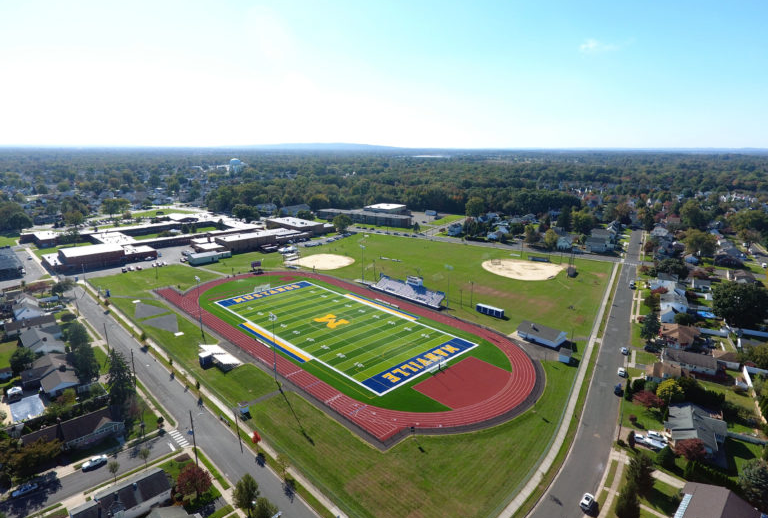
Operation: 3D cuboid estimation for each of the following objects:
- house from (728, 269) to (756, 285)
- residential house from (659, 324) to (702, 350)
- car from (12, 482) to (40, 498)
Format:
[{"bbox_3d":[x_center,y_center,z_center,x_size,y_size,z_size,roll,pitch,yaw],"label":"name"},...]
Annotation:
[{"bbox_3d":[198.300,10.100,245.180,11.000,5.000,12.000,9,16,31],"label":"house"},{"bbox_3d":[112.980,28.480,168.640,12.600,5.500,14.500,9,16,31],"label":"residential house"},{"bbox_3d":[-75.242,48.284,93.169,4.600,1.470,1.820,-13,19,-43],"label":"car"}]

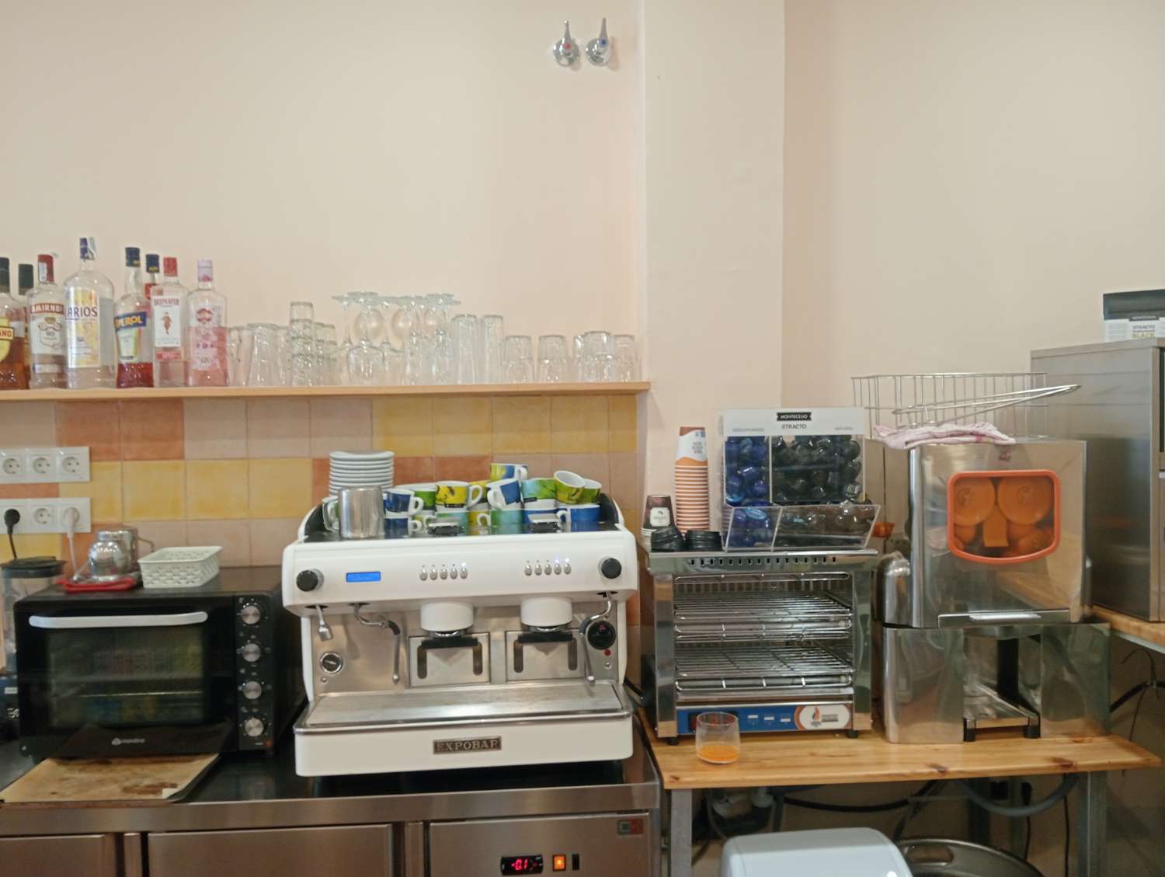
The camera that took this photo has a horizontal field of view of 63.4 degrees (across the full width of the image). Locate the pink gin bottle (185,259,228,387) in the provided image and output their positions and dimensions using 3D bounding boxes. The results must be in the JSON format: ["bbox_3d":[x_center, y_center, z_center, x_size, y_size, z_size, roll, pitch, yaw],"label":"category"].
[{"bbox_3d":[-0.882,-0.270,2.216,0.079,0.295,0.065,-1,4,-6],"label":"pink gin bottle"}]

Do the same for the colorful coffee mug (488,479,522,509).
[{"bbox_3d":[-0.173,0.124,2.021,0.070,0.056,0.092,-9,7,41],"label":"colorful coffee mug"}]

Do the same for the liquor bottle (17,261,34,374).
[{"bbox_3d":[-1.299,-0.259,2.200,0.085,0.295,0.085,-1,2,0],"label":"liquor bottle"}]

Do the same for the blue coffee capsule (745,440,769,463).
[{"bbox_3d":[0.394,0.031,2.130,0.046,0.048,0.044,-1,4,-6],"label":"blue coffee capsule"}]

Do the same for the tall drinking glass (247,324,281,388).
[{"bbox_3d":[-0.745,-0.195,2.210,0.077,0.150,0.077,-1,2,-6],"label":"tall drinking glass"}]

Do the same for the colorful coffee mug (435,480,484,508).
[{"bbox_3d":[-0.256,0.119,1.955,0.098,0.058,0.070,-1,2,-8],"label":"colorful coffee mug"}]

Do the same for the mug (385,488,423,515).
[{"bbox_3d":[-0.373,0.136,1.978,0.088,0.056,0.065,4,4,10],"label":"mug"}]

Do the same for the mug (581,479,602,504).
[{"bbox_3d":[0.008,0.116,2.010,0.076,0.057,0.068,9,12,0],"label":"mug"}]

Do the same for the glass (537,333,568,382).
[{"bbox_3d":[-0.072,-0.194,2.310,0.078,0.120,0.078,-1,2,-6],"label":"glass"}]

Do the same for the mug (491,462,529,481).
[{"bbox_3d":[-0.151,0.083,2.008,0.078,0.057,0.104,-1,2,-22],"label":"mug"}]

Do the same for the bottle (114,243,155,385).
[{"bbox_3d":[-1.012,-0.273,2.130,0.078,0.316,0.078,-1,2,2],"label":"bottle"}]

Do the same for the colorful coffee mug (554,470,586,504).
[{"bbox_3d":[-0.038,0.115,2.059,0.072,0.058,0.092,20,19,-8],"label":"colorful coffee mug"}]

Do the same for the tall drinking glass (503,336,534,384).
[{"bbox_3d":[-0.155,-0.192,2.300,0.078,0.120,0.078,-1,2,-6],"label":"tall drinking glass"}]

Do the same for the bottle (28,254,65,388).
[{"bbox_3d":[-1.232,-0.269,2.174,0.085,0.304,0.085,-3,4,-27],"label":"bottle"}]

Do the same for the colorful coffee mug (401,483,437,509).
[{"bbox_3d":[-0.344,0.133,2.020,0.085,0.057,0.072,-1,2,-9],"label":"colorful coffee mug"}]

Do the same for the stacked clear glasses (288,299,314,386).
[{"bbox_3d":[-0.670,-0.225,2.252,0.061,0.201,0.061,-1,4,-6],"label":"stacked clear glasses"}]

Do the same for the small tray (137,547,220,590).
[{"bbox_3d":[-0.894,0.290,2.115,0.137,0.060,0.195,-1,2,-6],"label":"small tray"}]

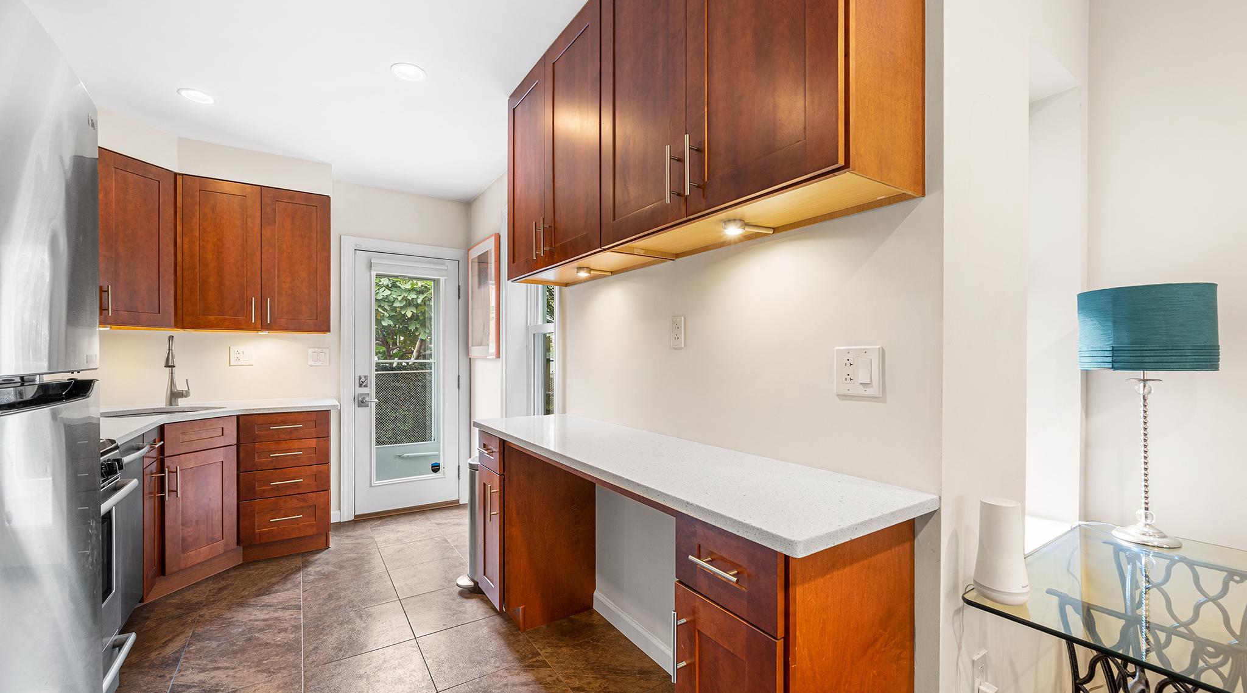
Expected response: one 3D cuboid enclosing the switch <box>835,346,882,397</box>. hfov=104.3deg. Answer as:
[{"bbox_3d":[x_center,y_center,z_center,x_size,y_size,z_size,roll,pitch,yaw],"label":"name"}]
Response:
[{"bbox_3d":[0.610,0.065,1.261,0.012,0.125,0.125,1,-1,-34],"label":"switch"}]

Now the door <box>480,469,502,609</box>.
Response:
[{"bbox_3d":[-0.598,0.841,2.186,0.020,0.575,0.278,0,-1,-34],"label":"door"}]

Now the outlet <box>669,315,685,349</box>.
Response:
[{"bbox_3d":[0.207,-0.054,1.849,0.010,0.122,0.078,1,-1,-34],"label":"outlet"}]

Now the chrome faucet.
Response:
[{"bbox_3d":[-2.654,0.147,2.884,0.115,0.426,0.260,1,-1,-40],"label":"chrome faucet"}]

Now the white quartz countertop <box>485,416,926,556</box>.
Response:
[{"bbox_3d":[0.005,0.365,1.714,0.507,0.029,1.795,1,-1,-34],"label":"white quartz countertop"}]

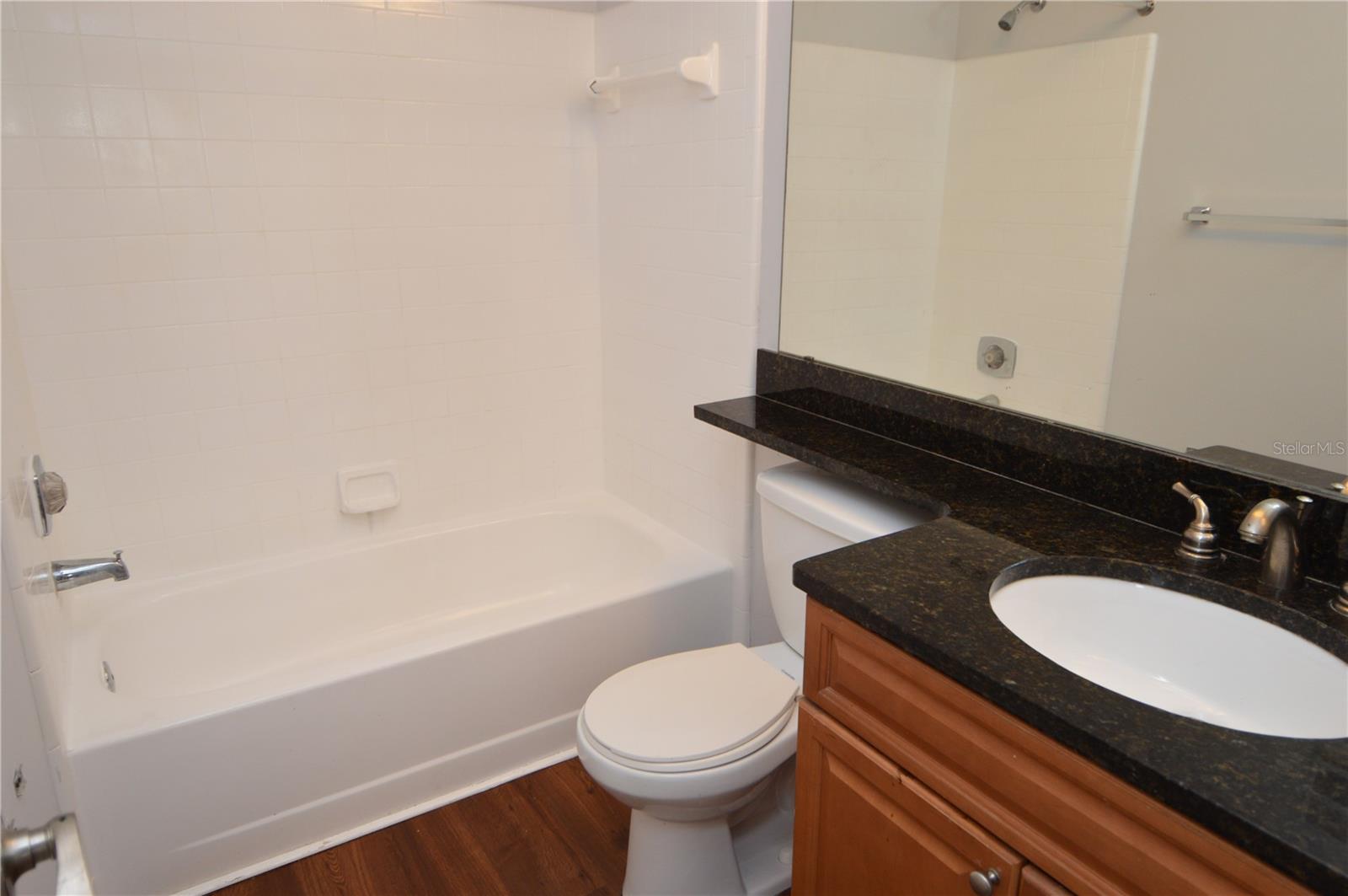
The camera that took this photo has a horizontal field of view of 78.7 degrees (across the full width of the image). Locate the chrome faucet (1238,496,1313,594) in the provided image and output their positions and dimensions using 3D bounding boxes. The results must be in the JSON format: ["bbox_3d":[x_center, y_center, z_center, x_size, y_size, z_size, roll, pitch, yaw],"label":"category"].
[{"bbox_3d":[0.751,0.119,1.032,0.155,0.132,0.052,-11,20,-31],"label":"chrome faucet"}]

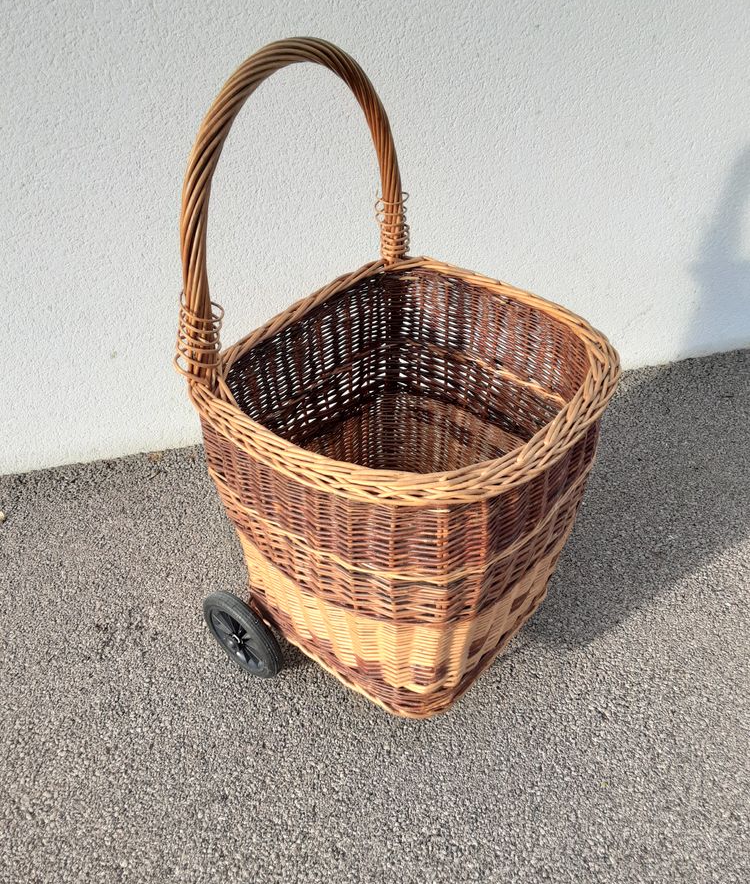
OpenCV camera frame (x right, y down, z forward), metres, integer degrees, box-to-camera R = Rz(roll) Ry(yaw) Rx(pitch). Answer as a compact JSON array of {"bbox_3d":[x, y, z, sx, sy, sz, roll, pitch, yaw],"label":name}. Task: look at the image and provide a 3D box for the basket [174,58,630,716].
[{"bbox_3d":[0.047,-0.029,1.058,0.465,0.874,0.473,27,48,31],"label":"basket"}]

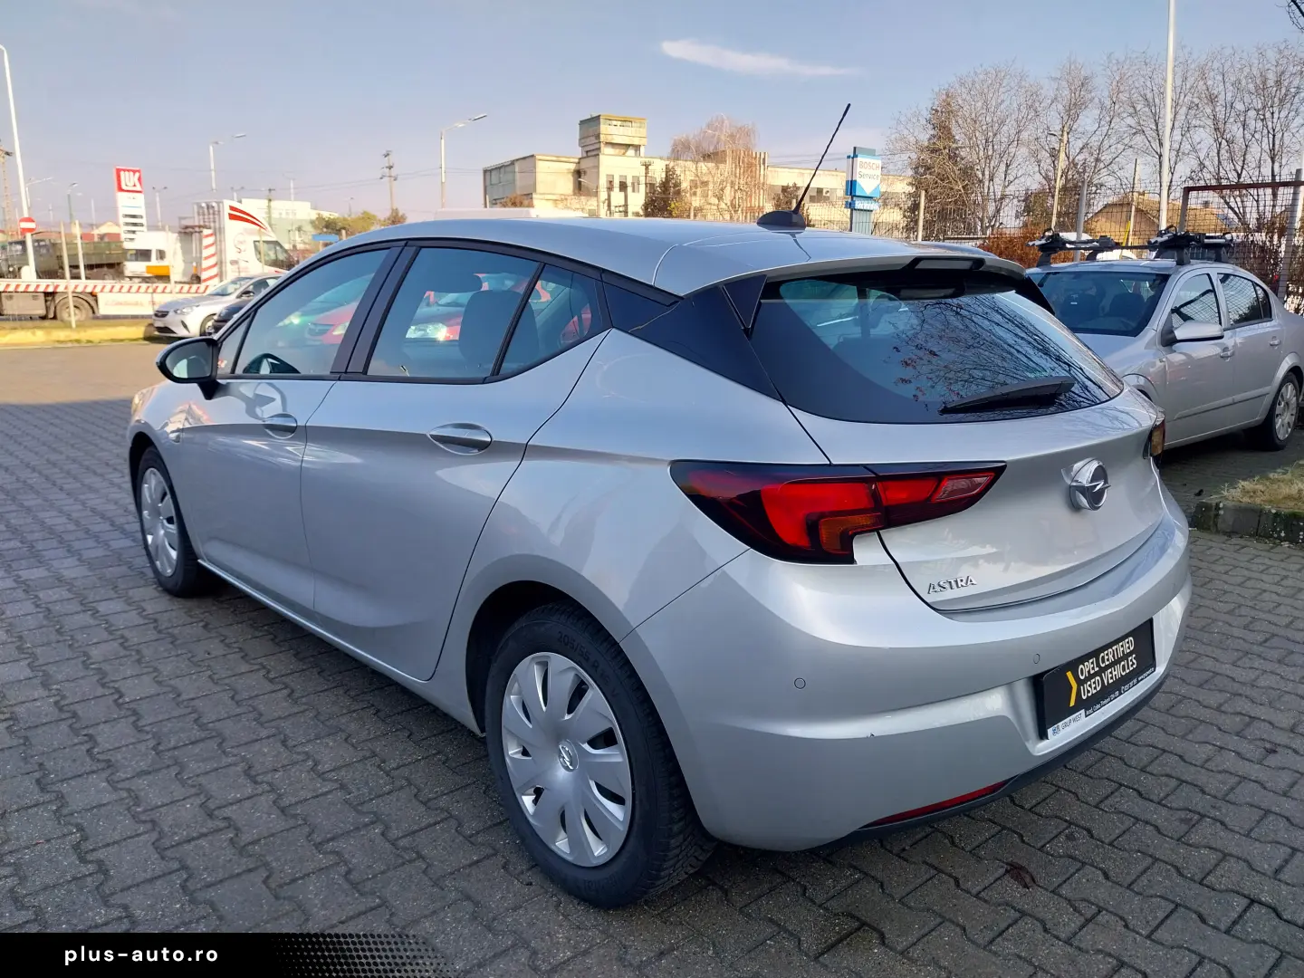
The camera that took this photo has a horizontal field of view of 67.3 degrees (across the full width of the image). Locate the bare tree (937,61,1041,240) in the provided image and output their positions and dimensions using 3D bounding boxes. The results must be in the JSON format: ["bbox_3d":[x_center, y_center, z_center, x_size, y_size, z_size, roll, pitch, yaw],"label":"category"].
[{"bbox_3d":[11.606,-10.369,34.812,3.738,8.898,3.738,4,12,17],"label":"bare tree"}]

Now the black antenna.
[{"bbox_3d":[0.376,-0.796,2.452,0.075,0.295,0.280,-10,16,-41],"label":"black antenna"}]

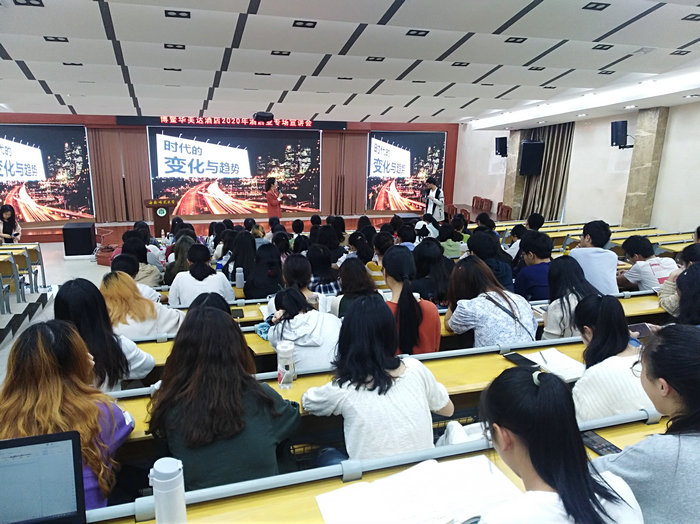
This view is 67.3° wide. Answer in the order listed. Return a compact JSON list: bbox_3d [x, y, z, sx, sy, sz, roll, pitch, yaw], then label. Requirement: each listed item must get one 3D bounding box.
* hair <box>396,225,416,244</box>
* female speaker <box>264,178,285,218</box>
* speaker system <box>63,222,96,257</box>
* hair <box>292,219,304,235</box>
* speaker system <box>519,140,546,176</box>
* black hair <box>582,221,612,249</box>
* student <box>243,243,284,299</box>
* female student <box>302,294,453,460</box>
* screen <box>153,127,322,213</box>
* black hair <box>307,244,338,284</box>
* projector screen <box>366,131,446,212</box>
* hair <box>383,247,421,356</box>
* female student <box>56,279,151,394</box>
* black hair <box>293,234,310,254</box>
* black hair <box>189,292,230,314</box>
[{"bbox_3d":[0.623,-0.306,5.812,0.190,0.200,0.220,-11,19,-38],"label":"hair"},{"bbox_3d":[-1.647,-1.056,11.778,0.480,1.620,0.480,7,16,21],"label":"female speaker"},{"bbox_3d":[-5.530,-0.493,10.803,0.510,0.560,0.600,-3,16,-17],"label":"speaker system"},{"bbox_3d":[-0.896,-0.614,9.096,0.190,0.250,0.210,-3,16,-17],"label":"hair"},{"bbox_3d":[4.627,-2.629,13.371,0.540,0.880,0.480,5,15,14],"label":"speaker system"},{"bbox_3d":[1.905,-0.208,4.052,0.185,0.225,0.220,-9,18,-34],"label":"black hair"},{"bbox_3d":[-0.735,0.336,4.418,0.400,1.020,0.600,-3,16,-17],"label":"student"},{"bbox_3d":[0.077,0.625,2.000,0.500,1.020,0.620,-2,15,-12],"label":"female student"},{"bbox_3d":[-2.832,-2.316,13.544,4.310,2.190,0.100,-3,16,-17],"label":"screen"},{"bbox_3d":[-0.230,0.025,4.403,0.260,0.290,0.240,-3,16,-17],"label":"black hair"},{"bbox_3d":[1.818,-2.944,16.922,2.630,2.480,0.120,-3,16,-17],"label":"projector screen"},{"bbox_3d":[0.259,0.184,2.645,0.200,0.570,0.240,-4,15,-19],"label":"hair"},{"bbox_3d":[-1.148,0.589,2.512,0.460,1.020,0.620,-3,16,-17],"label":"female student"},{"bbox_3d":[-0.466,-0.173,5.134,0.175,0.215,0.200,-3,15,-17],"label":"black hair"},{"bbox_3d":[-0.655,0.277,2.449,0.210,0.280,0.230,-3,15,-17],"label":"black hair"}]

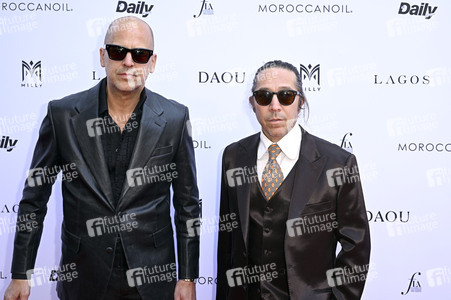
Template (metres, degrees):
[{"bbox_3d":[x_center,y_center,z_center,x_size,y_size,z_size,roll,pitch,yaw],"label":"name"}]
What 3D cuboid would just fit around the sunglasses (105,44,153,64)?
[{"bbox_3d":[-0.315,-0.307,1.841,0.147,0.050,0.145,6,5,-12],"label":"sunglasses"}]

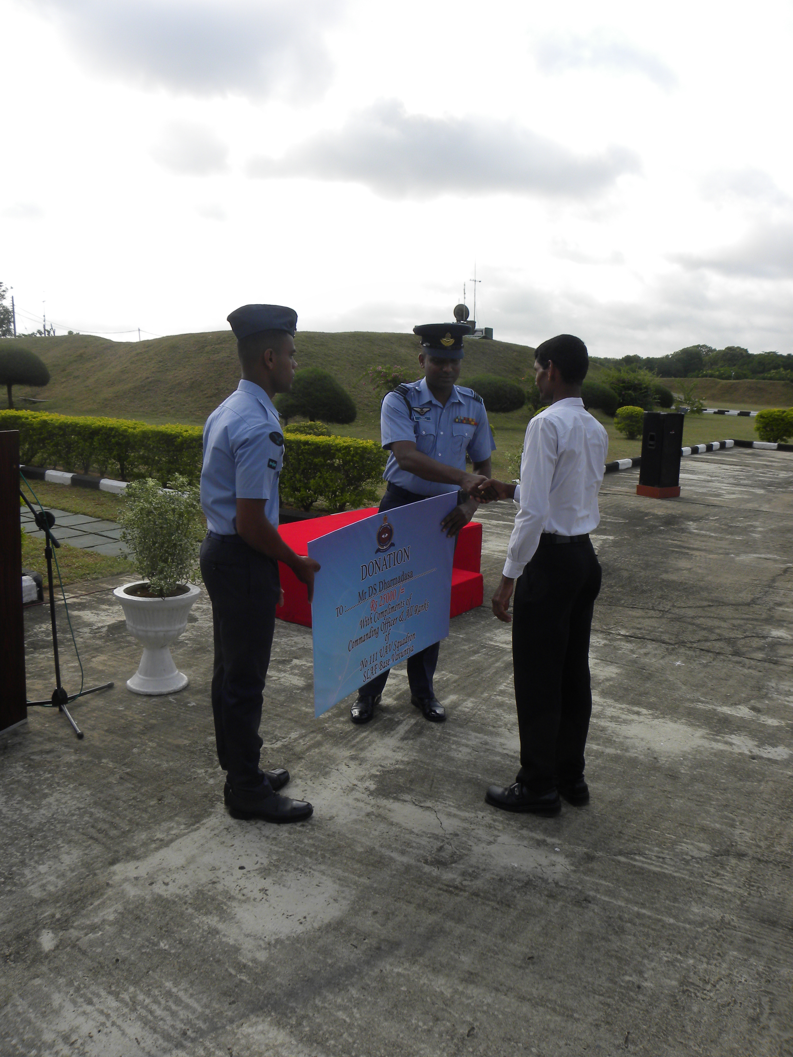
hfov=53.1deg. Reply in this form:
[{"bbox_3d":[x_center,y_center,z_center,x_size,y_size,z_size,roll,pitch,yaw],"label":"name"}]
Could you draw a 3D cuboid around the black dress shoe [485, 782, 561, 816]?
[{"bbox_3d":[0.469,0.968,2.932,0.285,0.115,0.105,5,11,16],"label":"black dress shoe"}]

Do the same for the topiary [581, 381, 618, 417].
[{"bbox_3d":[8.782,-5.975,36.470,2.600,1.600,2.600,2,11,0],"label":"topiary"}]

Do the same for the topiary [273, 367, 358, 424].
[{"bbox_3d":[-1.895,-2.983,18.500,1.900,1.450,1.900,0,12,0],"label":"topiary"}]

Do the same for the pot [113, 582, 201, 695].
[{"bbox_3d":[-1.184,0.544,3.905,0.425,0.475,0.425,0,12,0],"label":"pot"}]

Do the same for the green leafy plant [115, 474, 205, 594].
[{"bbox_3d":[-1.136,0.034,3.839,0.430,0.600,0.430,2,11,0],"label":"green leafy plant"}]

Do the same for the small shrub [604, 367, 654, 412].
[{"bbox_3d":[9.050,-5.334,30.800,1.900,1.600,1.800,0,12,0],"label":"small shrub"}]

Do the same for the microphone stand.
[{"bbox_3d":[-1.615,0.190,3.520,0.550,1.300,0.580,0,12,0],"label":"microphone stand"}]

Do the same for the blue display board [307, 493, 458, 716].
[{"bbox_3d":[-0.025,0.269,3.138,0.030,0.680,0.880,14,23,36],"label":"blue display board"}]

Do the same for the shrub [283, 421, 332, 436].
[{"bbox_3d":[-1.399,-1.309,12.400,0.760,0.730,0.760,0,12,0],"label":"shrub"}]

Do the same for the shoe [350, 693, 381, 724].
[{"bbox_3d":[-0.118,0.800,3.687,0.100,0.105,0.290,4,12,17],"label":"shoe"}]

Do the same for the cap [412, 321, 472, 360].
[{"bbox_3d":[0.191,-0.801,3.369,0.260,0.150,0.285,0,11,-11],"label":"cap"}]

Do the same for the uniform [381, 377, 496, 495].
[{"bbox_3d":[0.181,-0.408,3.514,0.490,0.530,0.300,-1,11,-14],"label":"uniform"}]

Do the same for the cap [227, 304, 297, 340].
[{"bbox_3d":[-0.440,-0.679,2.600,0.235,0.118,0.150,-1,12,-8],"label":"cap"}]

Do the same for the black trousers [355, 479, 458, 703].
[{"bbox_3d":[0.054,0.329,3.593,0.460,1.000,0.300,-1,12,-6],"label":"black trousers"}]

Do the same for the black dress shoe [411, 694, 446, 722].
[{"bbox_3d":[0.145,0.810,3.727,0.105,0.105,0.285,-3,12,-23],"label":"black dress shoe"}]

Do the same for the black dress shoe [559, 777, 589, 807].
[{"bbox_3d":[0.598,0.954,3.016,0.100,0.105,0.290,-10,16,-43],"label":"black dress shoe"}]

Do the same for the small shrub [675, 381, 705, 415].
[{"bbox_3d":[10.524,-4.684,28.500,1.080,1.200,1.080,0,12,0],"label":"small shrub"}]

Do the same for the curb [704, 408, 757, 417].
[{"bbox_3d":[20.316,-7.049,48.406,3.000,0.200,0.300,9,13,34],"label":"curb"}]

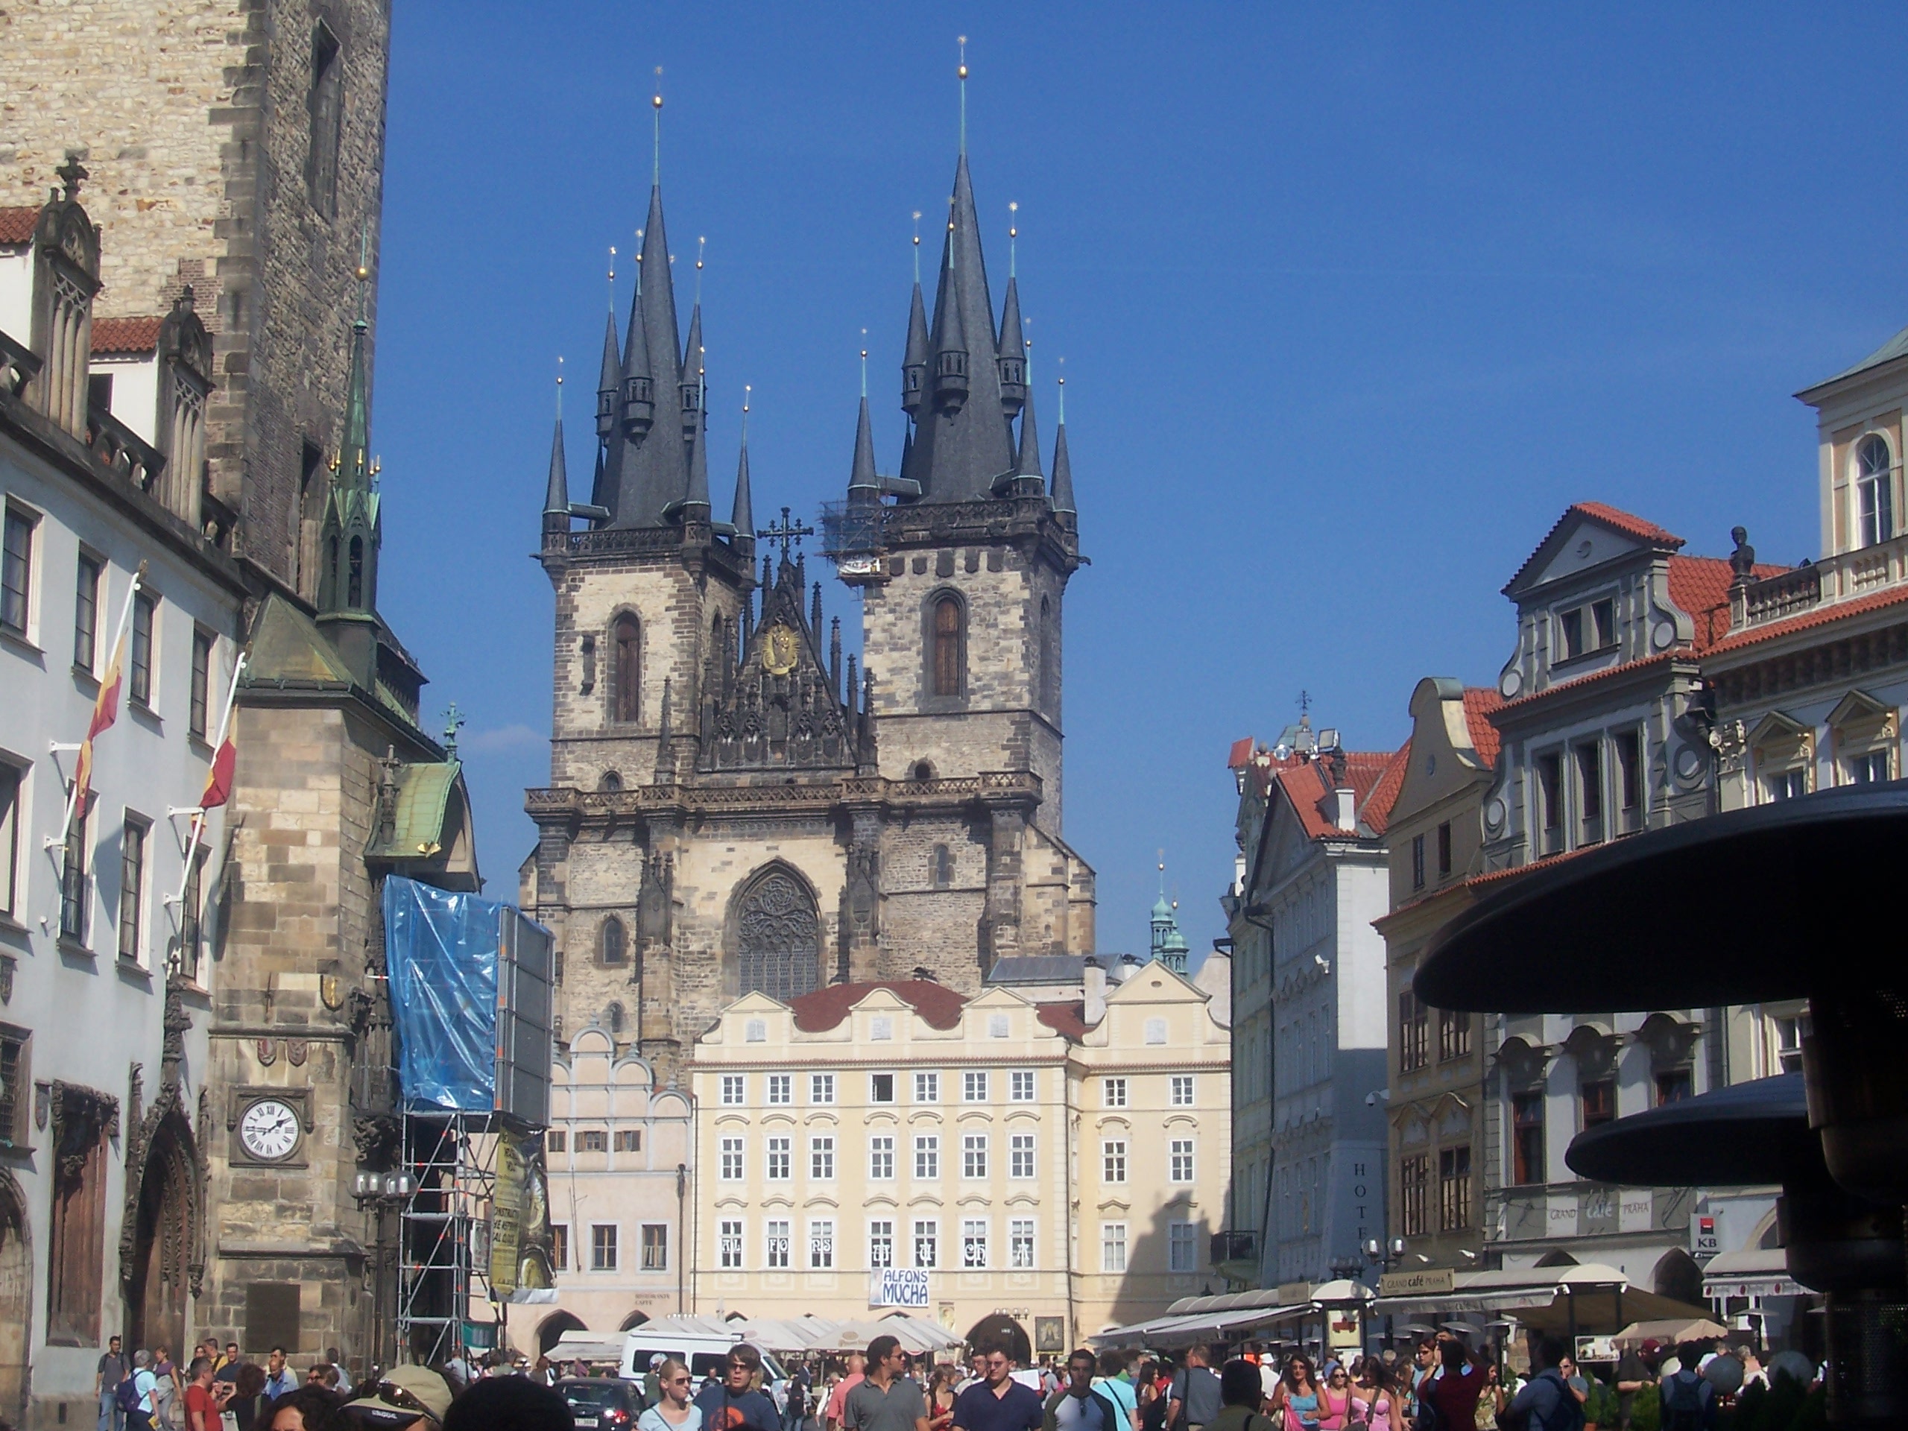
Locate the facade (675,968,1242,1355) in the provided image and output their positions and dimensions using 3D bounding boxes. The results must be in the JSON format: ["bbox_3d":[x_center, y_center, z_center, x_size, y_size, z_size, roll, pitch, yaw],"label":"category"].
[{"bbox_3d":[1.800,23.720,185.680,27.660,20.700,15.000,-2,-10,13],"label":"facade"}]

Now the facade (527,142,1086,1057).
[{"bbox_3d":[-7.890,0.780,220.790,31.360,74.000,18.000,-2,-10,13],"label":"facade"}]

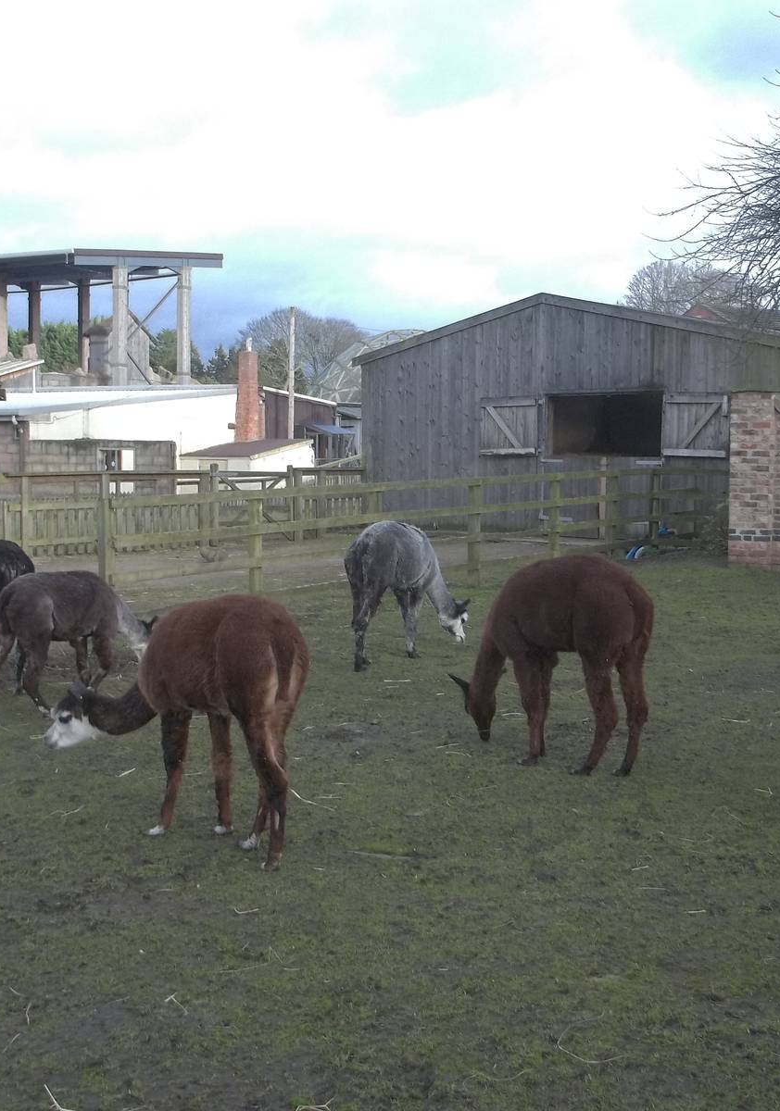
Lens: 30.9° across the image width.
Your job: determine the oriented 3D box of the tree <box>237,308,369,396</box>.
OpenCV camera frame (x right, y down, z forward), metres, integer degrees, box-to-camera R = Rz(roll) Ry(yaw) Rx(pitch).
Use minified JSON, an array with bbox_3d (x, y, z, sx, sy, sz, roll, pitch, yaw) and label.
[{"bbox_3d":[-4.983,-9.786,79.630,7.400,8.400,7.400,0,5,0],"label":"tree"}]

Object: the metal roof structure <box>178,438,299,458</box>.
[{"bbox_3d":[-3.372,-2.569,33.755,2.000,0.500,3.200,2,5,22],"label":"metal roof structure"}]

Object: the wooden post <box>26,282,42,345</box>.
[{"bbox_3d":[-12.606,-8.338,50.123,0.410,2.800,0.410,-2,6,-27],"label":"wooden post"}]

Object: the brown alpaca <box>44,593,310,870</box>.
[{"bbox_3d":[-0.773,0.574,5.059,1.130,0.920,0.460,4,6,37],"label":"brown alpaca"}]

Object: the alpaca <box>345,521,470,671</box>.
[{"bbox_3d":[0.108,0.228,9.413,0.420,0.950,1.080,4,5,37],"label":"alpaca"}]

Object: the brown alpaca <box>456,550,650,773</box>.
[{"bbox_3d":[0.717,0.459,6.319,0.430,0.940,1.060,-4,7,-43],"label":"brown alpaca"}]

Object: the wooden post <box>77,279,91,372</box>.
[{"bbox_3d":[-9.774,-7.261,45.091,0.330,3.200,0.330,5,6,43],"label":"wooden post"}]

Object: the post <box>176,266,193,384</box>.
[{"bbox_3d":[-6.054,-6.770,41.615,0.330,3.550,0.330,5,6,43],"label":"post"}]

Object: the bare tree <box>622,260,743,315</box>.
[{"bbox_3d":[15.422,-9.882,74.457,8.300,11.700,8.000,1,4,0],"label":"bare tree"}]

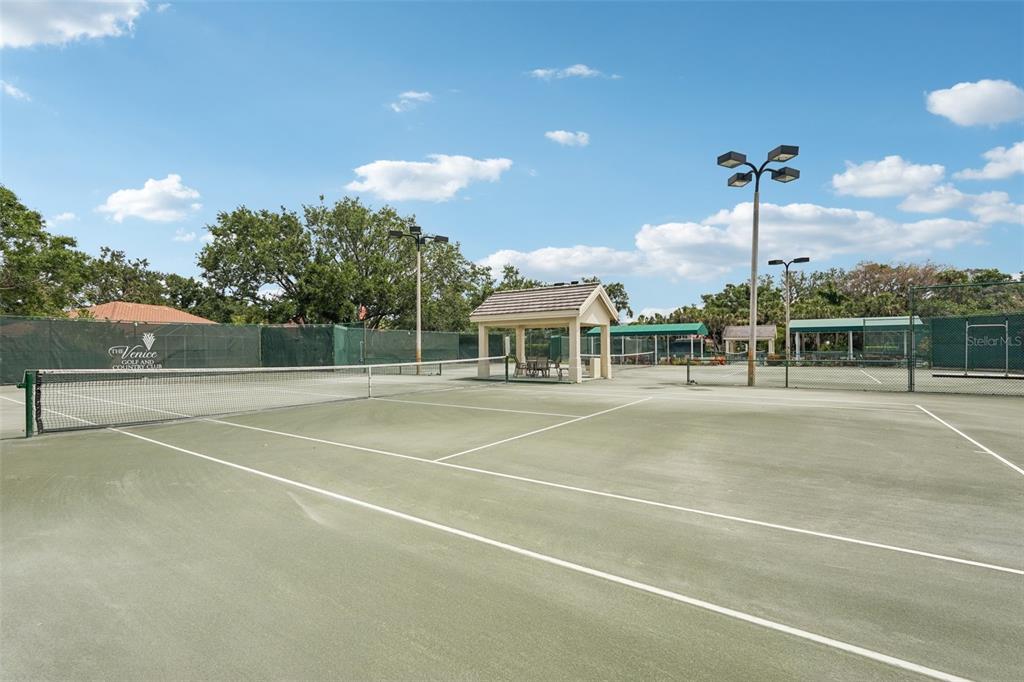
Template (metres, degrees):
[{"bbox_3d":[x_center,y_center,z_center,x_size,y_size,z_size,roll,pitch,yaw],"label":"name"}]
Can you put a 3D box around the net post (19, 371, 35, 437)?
[{"bbox_3d":[-7.521,0.987,7.032,0.110,1.050,0.180,-1,-1,35],"label":"net post"}]

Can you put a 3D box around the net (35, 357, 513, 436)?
[{"bbox_3d":[-3.859,1.046,12.341,0.120,1.040,12.700,-1,-1,35],"label":"net"}]

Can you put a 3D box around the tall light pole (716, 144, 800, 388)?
[{"bbox_3d":[8.308,-2.192,15.137,2.100,7.450,2.700,-1,-1,35],"label":"tall light pole"}]

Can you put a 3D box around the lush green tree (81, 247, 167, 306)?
[{"bbox_3d":[-38.425,-3.128,44.985,8.000,11.000,8.000,0,-1,-41],"label":"lush green tree"}]

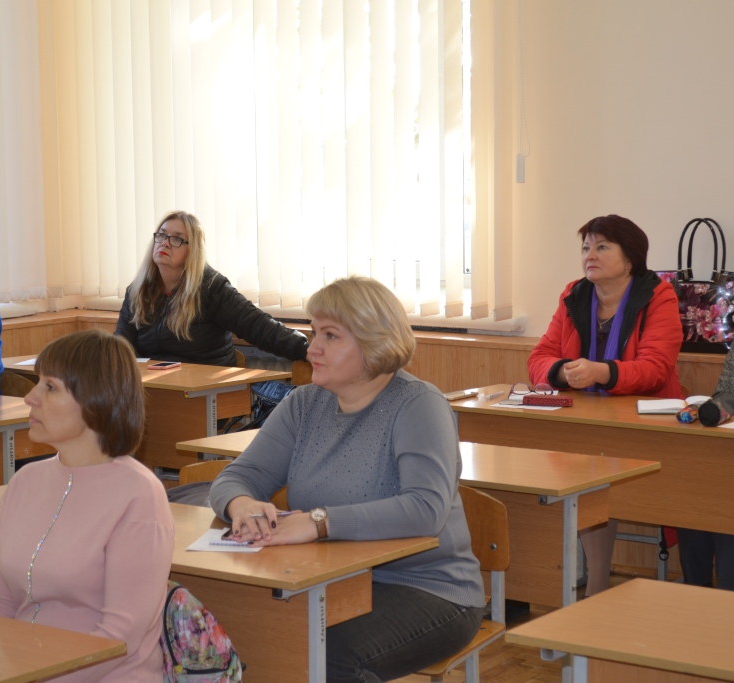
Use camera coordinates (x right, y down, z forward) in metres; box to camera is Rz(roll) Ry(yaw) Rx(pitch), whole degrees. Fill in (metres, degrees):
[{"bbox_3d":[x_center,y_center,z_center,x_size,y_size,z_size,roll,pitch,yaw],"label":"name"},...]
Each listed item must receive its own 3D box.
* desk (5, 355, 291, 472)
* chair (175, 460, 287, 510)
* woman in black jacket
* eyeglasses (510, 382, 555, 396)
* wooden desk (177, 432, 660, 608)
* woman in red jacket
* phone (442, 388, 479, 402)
[{"bbox_3d":[-0.851,0.491,5.936,1.200,0.770,0.500,4,7,39],"label":"desk"},{"bbox_3d":[-0.435,0.664,4.170,0.390,0.750,0.460,3,6,35],"label":"chair"},{"bbox_3d":[-0.613,0.182,6.282,0.820,1.330,0.700,3,6,34],"label":"woman in black jacket"},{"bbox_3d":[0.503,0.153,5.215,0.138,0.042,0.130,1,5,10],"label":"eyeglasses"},{"bbox_3d":[0.107,0.650,4.435,1.200,0.725,0.500,4,7,37],"label":"wooden desk"},{"bbox_3d":[0.805,0.242,5.601,0.550,1.320,0.700,4,7,38],"label":"woman in red jacket"},{"bbox_3d":[0.274,0.166,5.309,0.075,0.012,0.155,4,7,38],"label":"phone"}]

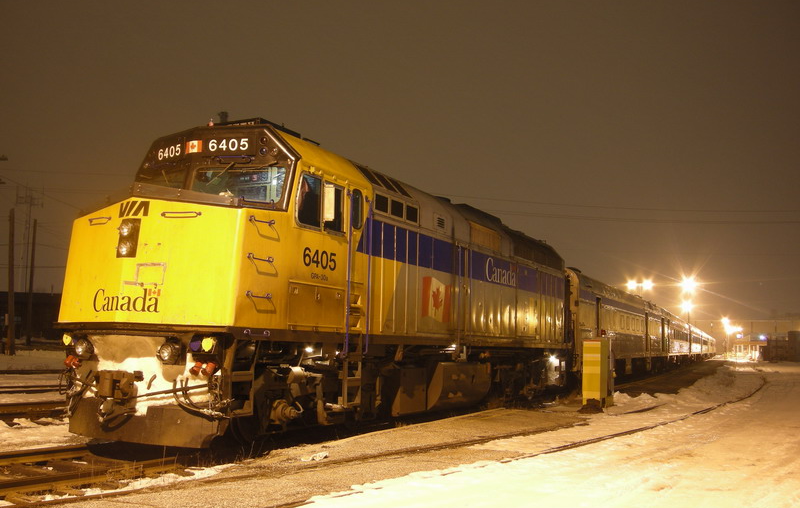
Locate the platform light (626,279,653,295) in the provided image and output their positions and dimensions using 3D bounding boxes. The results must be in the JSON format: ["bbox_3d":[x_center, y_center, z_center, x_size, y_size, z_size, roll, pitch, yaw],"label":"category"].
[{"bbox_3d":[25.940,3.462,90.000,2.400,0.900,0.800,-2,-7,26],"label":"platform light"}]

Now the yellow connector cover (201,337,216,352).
[{"bbox_3d":[-2.388,1.133,10.366,0.170,0.180,0.120,-2,-7,26],"label":"yellow connector cover"}]

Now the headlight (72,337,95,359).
[{"bbox_3d":[-4.222,1.264,11.095,0.260,0.290,0.210,-2,-7,26],"label":"headlight"}]

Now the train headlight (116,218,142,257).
[{"bbox_3d":[-3.549,-0.199,10.900,0.310,0.500,0.130,-2,-7,26],"label":"train headlight"}]

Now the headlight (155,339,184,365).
[{"bbox_3d":[-2.892,1.233,10.432,0.260,0.290,0.210,-2,-7,26],"label":"headlight"}]

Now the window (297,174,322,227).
[{"bbox_3d":[-1.311,-0.749,11.970,0.070,0.800,0.670,-2,-7,26],"label":"window"}]

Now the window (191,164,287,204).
[{"bbox_3d":[-2.310,-0.968,11.826,1.370,0.580,0.060,0,-23,10],"label":"window"}]

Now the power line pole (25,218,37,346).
[{"bbox_3d":[-32.082,2.420,72.588,0.310,11.060,0.310,-2,-7,26],"label":"power line pole"}]

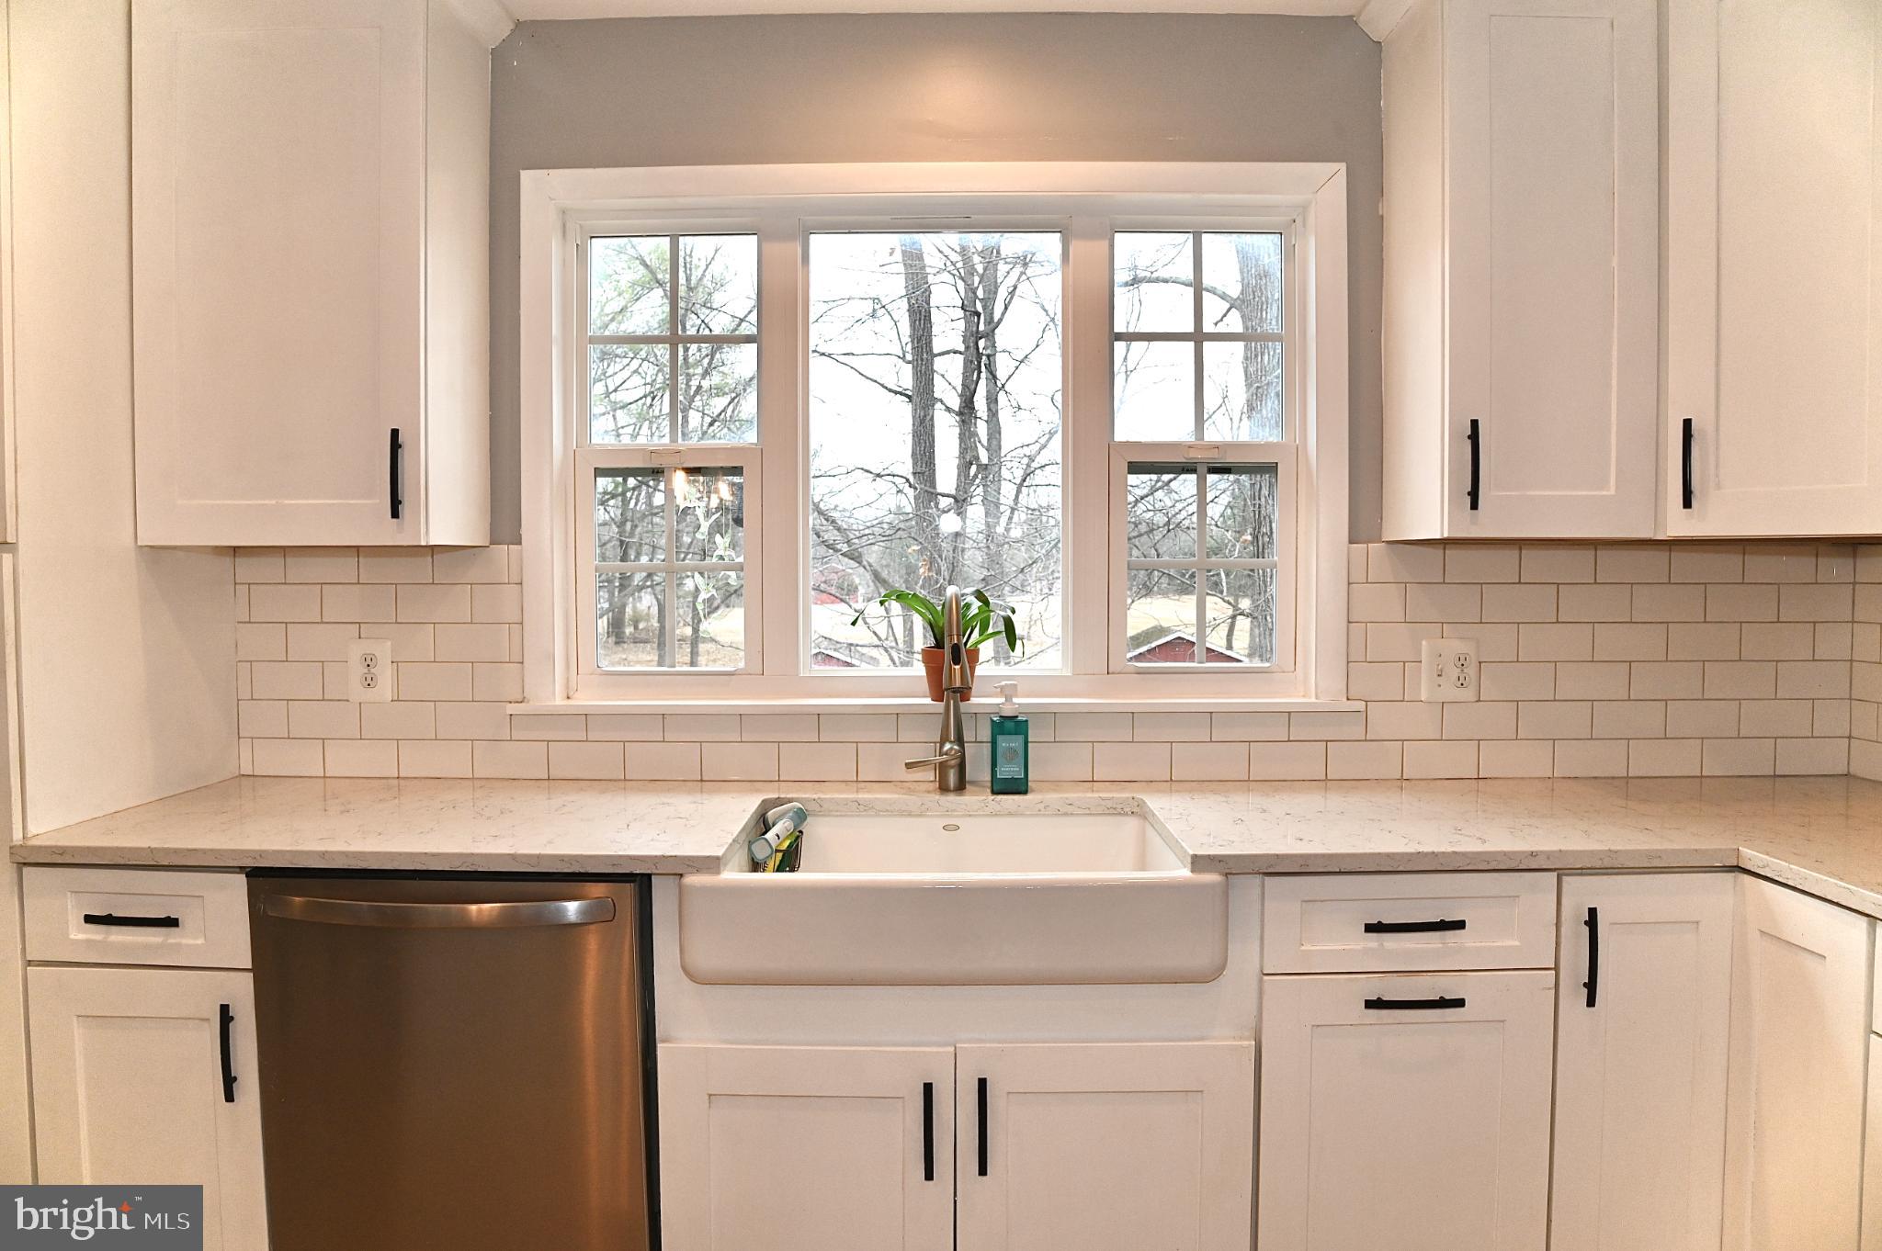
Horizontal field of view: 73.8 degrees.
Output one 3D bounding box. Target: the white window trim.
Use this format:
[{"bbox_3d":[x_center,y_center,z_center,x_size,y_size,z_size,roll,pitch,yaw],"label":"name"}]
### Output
[{"bbox_3d":[-0.015,-0.361,2.434,1.597,1.048,0.050,0,2,1],"label":"white window trim"}]

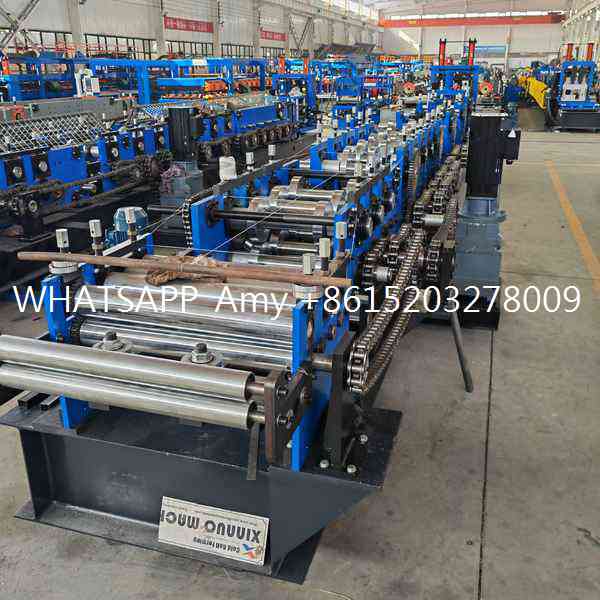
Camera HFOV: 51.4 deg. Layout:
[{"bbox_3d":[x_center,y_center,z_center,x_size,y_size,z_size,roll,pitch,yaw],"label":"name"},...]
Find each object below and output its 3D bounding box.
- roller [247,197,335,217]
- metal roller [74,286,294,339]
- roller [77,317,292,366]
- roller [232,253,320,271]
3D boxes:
[{"bbox_3d":[-0.055,-0.490,3.318,0.481,0.091,0.091,6,21,16],"label":"roller"},{"bbox_3d":[-0.351,0.036,1.884,0.727,0.100,0.100,6,22,16],"label":"metal roller"},{"bbox_3d":[-0.351,0.138,1.923,0.727,0.100,0.100,6,22,16],"label":"roller"},{"bbox_3d":[-0.122,-0.188,3.165,0.478,0.091,0.091,6,21,16],"label":"roller"}]

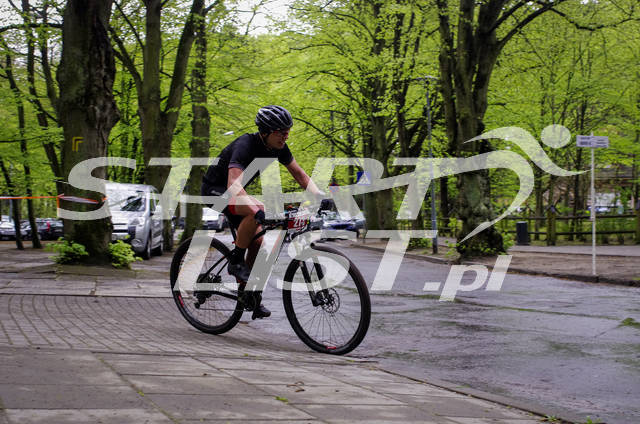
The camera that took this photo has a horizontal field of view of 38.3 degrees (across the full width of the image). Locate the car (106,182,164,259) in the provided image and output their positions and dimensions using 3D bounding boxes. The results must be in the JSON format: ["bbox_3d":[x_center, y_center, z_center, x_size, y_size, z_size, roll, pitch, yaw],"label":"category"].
[{"bbox_3d":[-5.030,0.240,23.300,1.820,1.820,4.380,-1,-1,-3],"label":"car"}]

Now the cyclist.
[{"bbox_3d":[-0.417,0.050,6.215,0.950,1.500,0.640,1,8,41],"label":"cyclist"}]

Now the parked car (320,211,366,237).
[{"bbox_3d":[1.100,0.600,47.000,1.800,1.480,4.300,-1,-1,0],"label":"parked car"}]

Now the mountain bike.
[{"bbox_3d":[-0.400,0.415,6.282,1.840,1.000,0.700,2,11,41],"label":"mountain bike"}]

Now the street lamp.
[{"bbox_3d":[2.740,-1.220,23.500,0.620,4.500,0.620,-2,-1,0],"label":"street lamp"}]

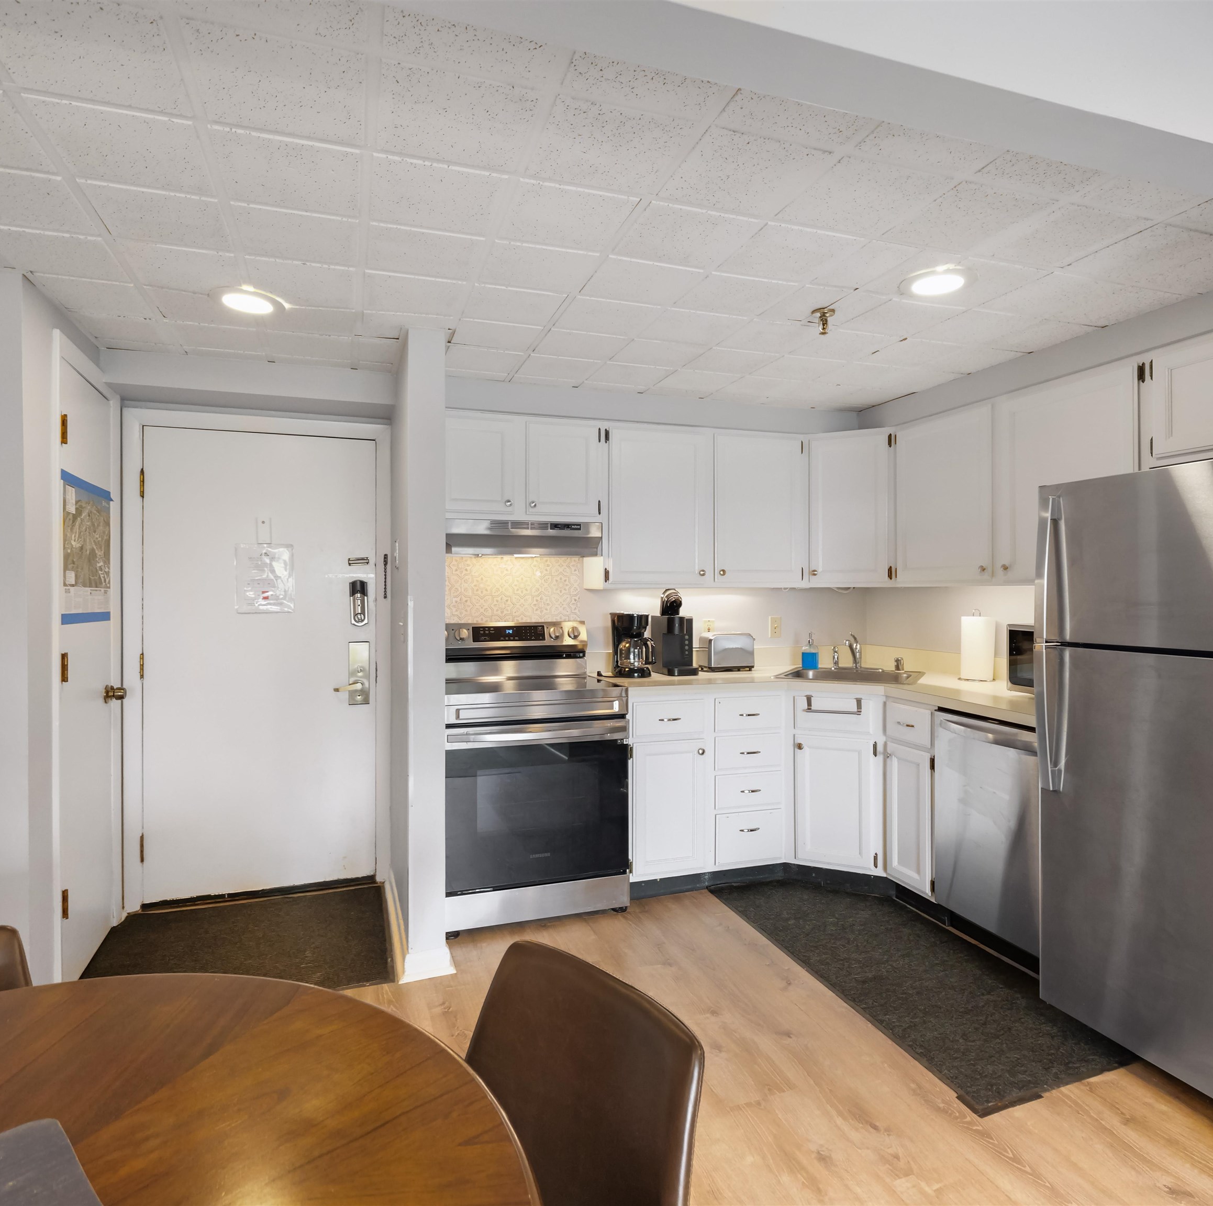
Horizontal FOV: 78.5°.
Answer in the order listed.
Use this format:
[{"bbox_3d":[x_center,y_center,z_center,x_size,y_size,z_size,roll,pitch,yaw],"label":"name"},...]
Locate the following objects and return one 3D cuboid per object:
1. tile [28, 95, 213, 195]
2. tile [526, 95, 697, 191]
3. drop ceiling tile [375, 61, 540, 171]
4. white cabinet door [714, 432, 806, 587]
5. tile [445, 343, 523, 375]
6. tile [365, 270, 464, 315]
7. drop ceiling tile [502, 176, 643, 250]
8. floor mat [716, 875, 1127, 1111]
[{"bbox_3d":[-0.961,-0.917,1.490,0.290,0.020,0.290,-1,2,-19],"label":"tile"},{"bbox_3d":[-0.002,-0.932,1.519,0.280,0.020,0.280,0,1,-19],"label":"tile"},{"bbox_3d":[-0.298,-0.932,1.435,0.282,0.017,0.278,0,1,-18],"label":"drop ceiling tile"},{"bbox_3d":[0.750,-0.453,3.607,0.497,0.717,0.022,0,1,-18],"label":"white cabinet door"},{"bbox_3d":[-0.502,-0.963,2.933,0.295,0.018,0.295,0,1,-19],"label":"tile"},{"bbox_3d":[-0.596,-0.947,2.281,0.282,0.017,0.278,0,1,-18],"label":"tile"},{"bbox_3d":[-0.101,-0.940,1.814,0.282,0.017,0.278,0,1,-18],"label":"drop ceiling tile"},{"bbox_3d":[1.028,1.287,2.725,0.672,0.010,1.502,-1,1,-19],"label":"floor mat"}]

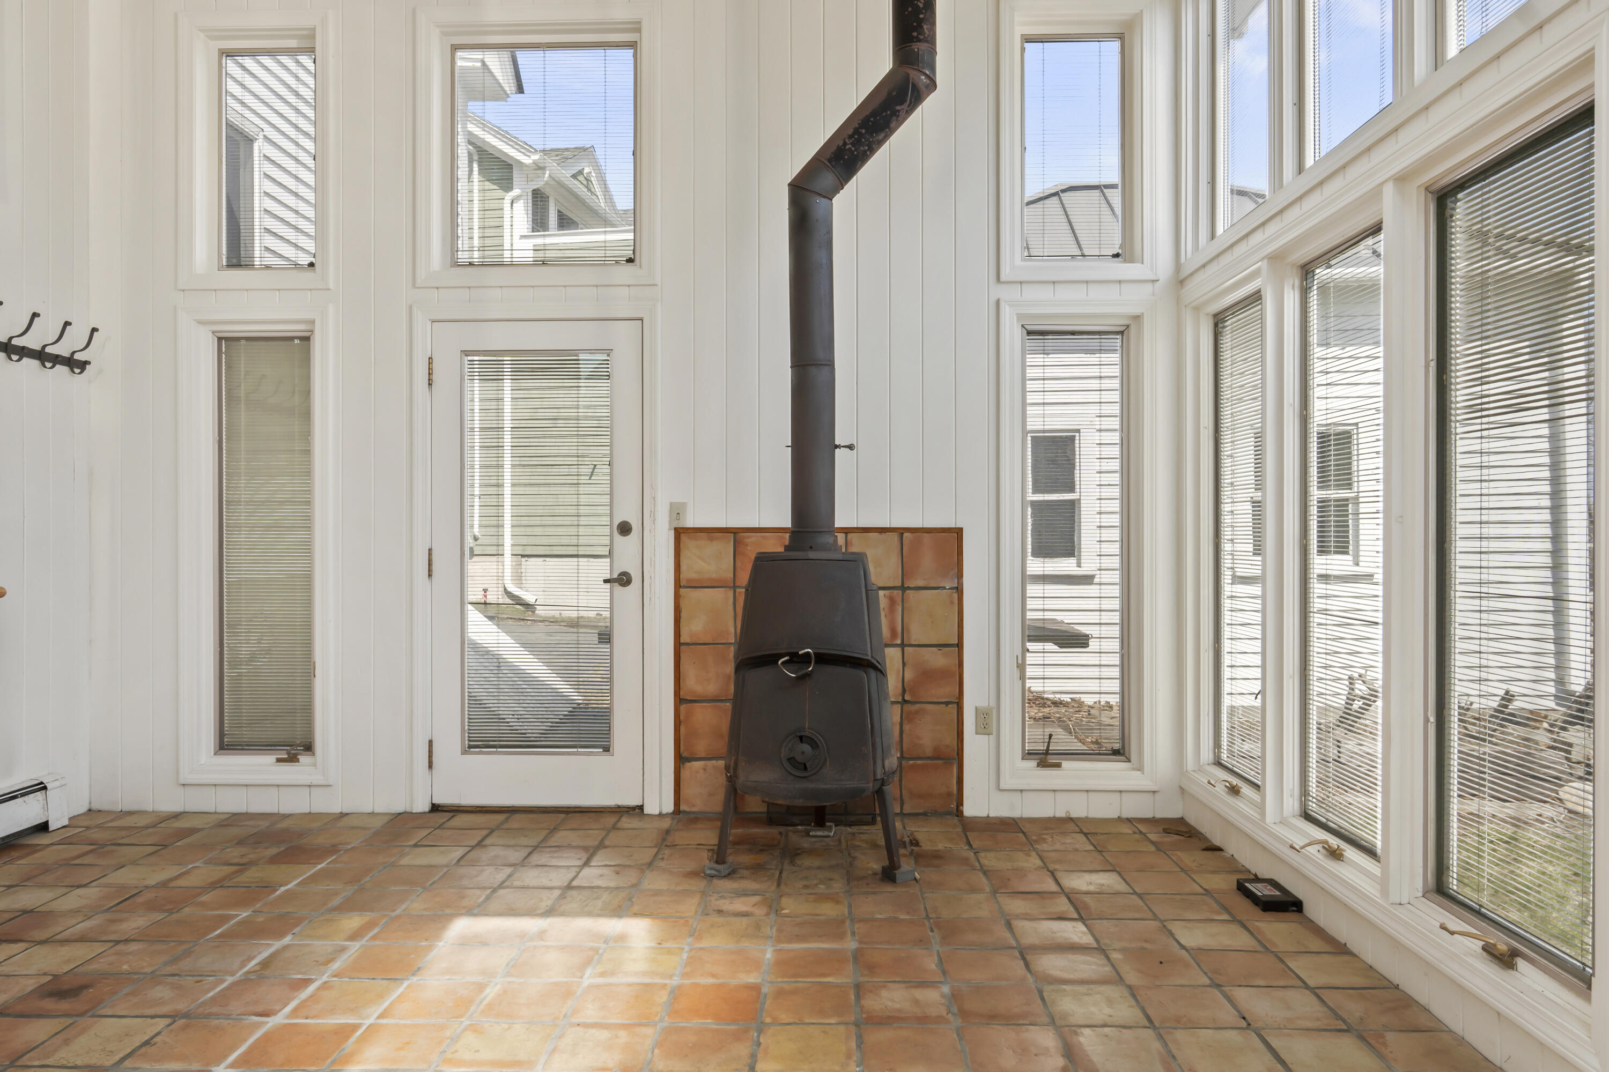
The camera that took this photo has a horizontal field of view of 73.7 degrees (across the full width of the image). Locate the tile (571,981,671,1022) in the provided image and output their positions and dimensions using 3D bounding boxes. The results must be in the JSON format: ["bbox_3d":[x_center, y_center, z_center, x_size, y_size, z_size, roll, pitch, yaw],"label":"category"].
[{"bbox_3d":[-0.450,1.160,2.652,0.216,0.020,0.221,0,0,1],"label":"tile"}]

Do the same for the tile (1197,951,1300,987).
[{"bbox_3d":[1.186,1.169,2.882,0.219,0.013,0.223,0,0,1],"label":"tile"}]

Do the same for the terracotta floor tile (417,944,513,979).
[{"bbox_3d":[-0.881,1.129,2.826,0.212,0.015,0.208,0,0,1],"label":"terracotta floor tile"}]

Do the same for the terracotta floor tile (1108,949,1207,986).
[{"bbox_3d":[0.938,1.159,2.854,0.216,0.020,0.221,0,0,1],"label":"terracotta floor tile"}]

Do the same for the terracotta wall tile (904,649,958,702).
[{"bbox_3d":[0.519,0.571,4.407,0.223,0.219,0.020,0,0,1],"label":"terracotta wall tile"}]

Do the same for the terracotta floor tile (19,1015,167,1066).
[{"bbox_3d":[-1.624,1.164,2.461,0.208,0.016,0.227,0,0,2],"label":"terracotta floor tile"}]

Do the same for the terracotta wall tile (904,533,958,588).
[{"bbox_3d":[0.520,0.099,4.408,0.222,0.222,0.020,0,0,1],"label":"terracotta wall tile"}]

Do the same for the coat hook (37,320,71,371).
[{"bbox_3d":[-2.937,-0.749,4.211,0.110,0.191,0.022,0,0,1],"label":"coat hook"}]

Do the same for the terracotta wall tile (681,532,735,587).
[{"bbox_3d":[-0.401,0.099,4.432,0.225,0.221,0.020,0,0,1],"label":"terracotta wall tile"}]

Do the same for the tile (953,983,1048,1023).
[{"bbox_3d":[0.482,1.161,2.656,0.212,0.016,0.225,0,0,2],"label":"tile"}]

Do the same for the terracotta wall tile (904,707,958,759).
[{"bbox_3d":[0.504,0.781,4.285,0.212,0.207,0.013,0,0,2],"label":"terracotta wall tile"}]

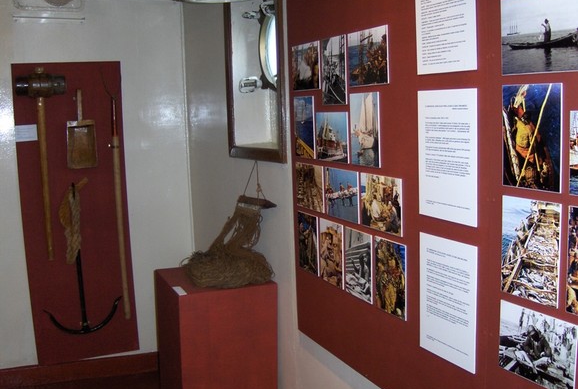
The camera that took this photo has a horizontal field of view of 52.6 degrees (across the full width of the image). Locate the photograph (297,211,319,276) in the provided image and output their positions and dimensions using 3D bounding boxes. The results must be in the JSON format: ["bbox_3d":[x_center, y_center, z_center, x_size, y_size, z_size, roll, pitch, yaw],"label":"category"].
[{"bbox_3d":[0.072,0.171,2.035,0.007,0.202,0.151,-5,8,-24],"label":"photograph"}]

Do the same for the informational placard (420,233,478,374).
[{"bbox_3d":[0.377,0.252,1.403,0.008,0.297,0.210,-5,9,-23],"label":"informational placard"}]

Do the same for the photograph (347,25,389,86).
[{"bbox_3d":[0.218,-0.381,1.634,0.008,0.151,0.205,-5,9,-23],"label":"photograph"}]

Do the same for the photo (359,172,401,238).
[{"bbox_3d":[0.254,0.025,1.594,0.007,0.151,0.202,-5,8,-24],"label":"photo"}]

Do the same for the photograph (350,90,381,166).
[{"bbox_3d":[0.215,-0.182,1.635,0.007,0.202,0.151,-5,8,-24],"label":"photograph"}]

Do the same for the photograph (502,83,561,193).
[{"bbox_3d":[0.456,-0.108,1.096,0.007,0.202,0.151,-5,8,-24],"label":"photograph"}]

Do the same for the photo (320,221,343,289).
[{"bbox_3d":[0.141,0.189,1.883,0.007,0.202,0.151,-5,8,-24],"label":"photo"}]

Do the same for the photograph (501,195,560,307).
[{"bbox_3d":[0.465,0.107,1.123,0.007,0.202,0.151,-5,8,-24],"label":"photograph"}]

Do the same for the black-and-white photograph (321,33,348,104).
[{"bbox_3d":[0.139,-0.381,1.816,0.008,0.205,0.151,-5,9,-23],"label":"black-and-white photograph"}]

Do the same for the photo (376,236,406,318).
[{"bbox_3d":[0.280,0.231,1.622,0.008,0.205,0.151,-5,9,-23],"label":"photo"}]

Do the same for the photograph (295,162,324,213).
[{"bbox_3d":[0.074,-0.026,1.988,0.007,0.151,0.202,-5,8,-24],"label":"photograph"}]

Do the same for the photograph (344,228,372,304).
[{"bbox_3d":[0.211,0.212,1.776,0.008,0.205,0.151,-5,9,-23],"label":"photograph"}]

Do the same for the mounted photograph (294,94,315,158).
[{"bbox_3d":[0.053,-0.234,2.043,0.008,0.205,0.151,-5,9,-23],"label":"mounted photograph"}]

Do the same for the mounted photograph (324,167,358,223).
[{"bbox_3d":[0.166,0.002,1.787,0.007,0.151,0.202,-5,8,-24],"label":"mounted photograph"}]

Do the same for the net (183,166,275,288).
[{"bbox_3d":[-0.245,0.125,2.191,0.330,0.400,0.260,-5,9,-23],"label":"net"}]

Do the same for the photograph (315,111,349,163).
[{"bbox_3d":[0.138,-0.181,1.861,0.008,0.151,0.205,-5,9,-23],"label":"photograph"}]

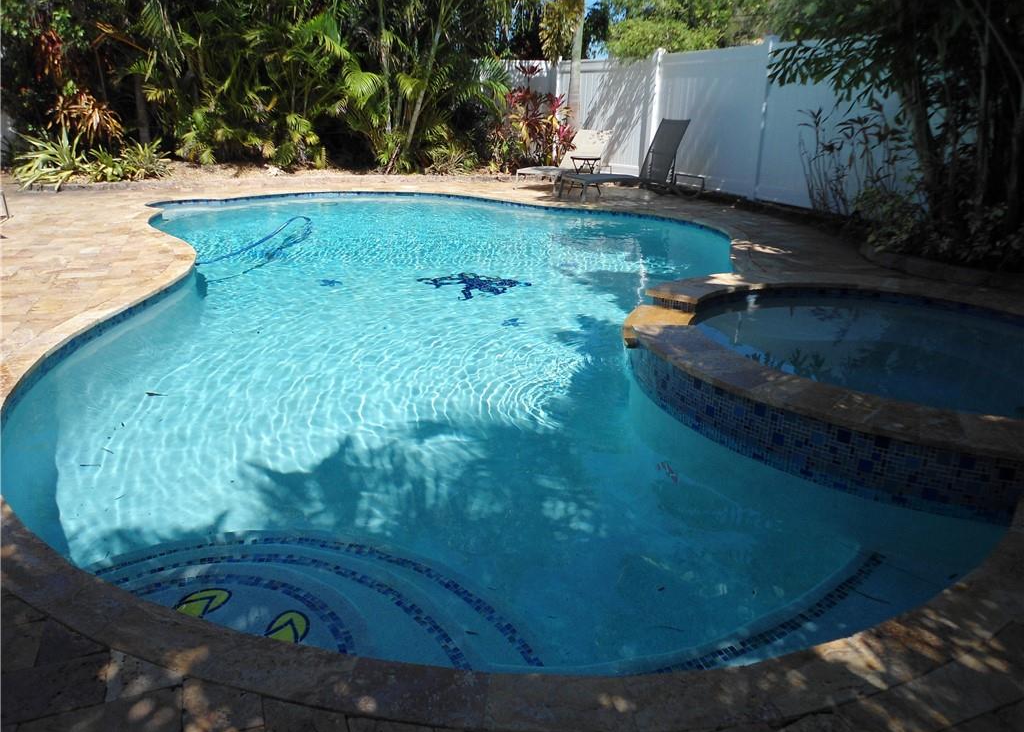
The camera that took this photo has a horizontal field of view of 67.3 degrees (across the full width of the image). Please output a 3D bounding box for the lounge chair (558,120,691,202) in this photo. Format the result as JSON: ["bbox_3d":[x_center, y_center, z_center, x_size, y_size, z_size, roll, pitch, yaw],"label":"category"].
[{"bbox_3d":[1.614,-2.755,10.264,1.820,1.000,0.650,-8,21,-23],"label":"lounge chair"}]

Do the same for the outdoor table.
[{"bbox_3d":[1.017,-2.617,10.625,0.410,0.485,0.410,-8,21,-23],"label":"outdoor table"}]

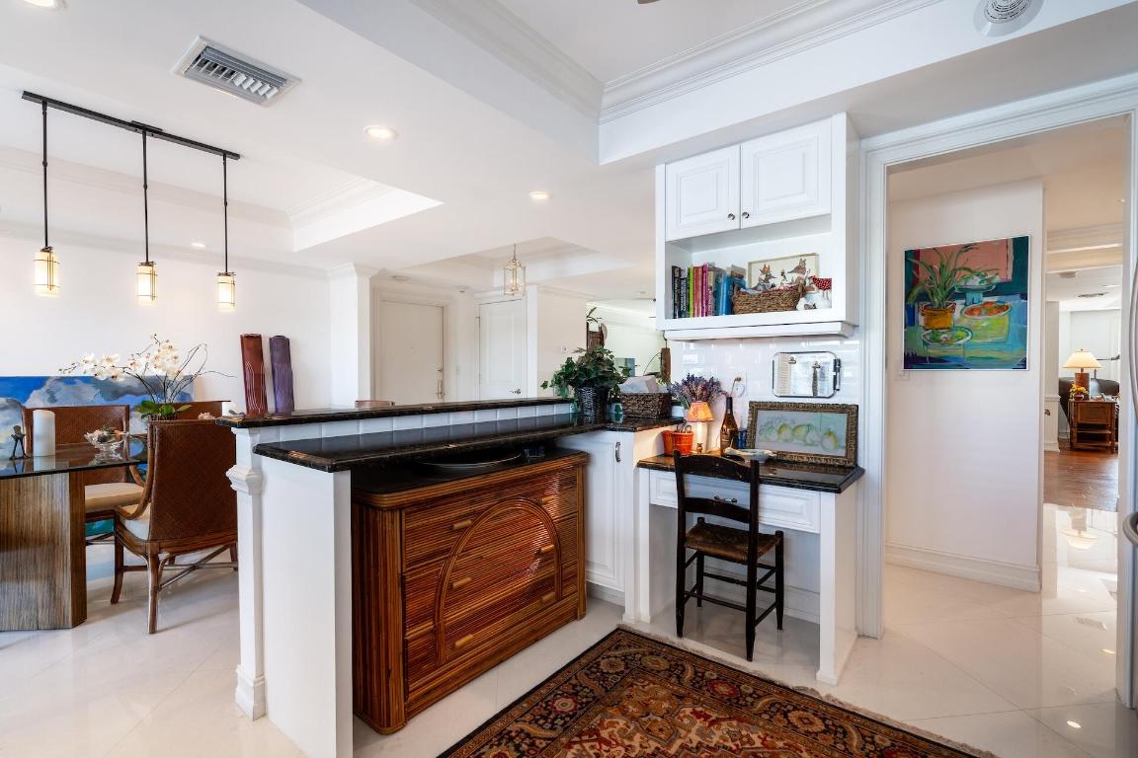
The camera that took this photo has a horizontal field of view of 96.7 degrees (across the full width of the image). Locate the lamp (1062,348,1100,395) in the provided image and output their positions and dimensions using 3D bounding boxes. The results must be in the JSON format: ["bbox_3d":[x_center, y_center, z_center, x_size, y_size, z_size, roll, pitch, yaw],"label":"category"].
[{"bbox_3d":[7.501,-0.072,7.400,0.390,0.744,0.390,1,1,39],"label":"lamp"}]

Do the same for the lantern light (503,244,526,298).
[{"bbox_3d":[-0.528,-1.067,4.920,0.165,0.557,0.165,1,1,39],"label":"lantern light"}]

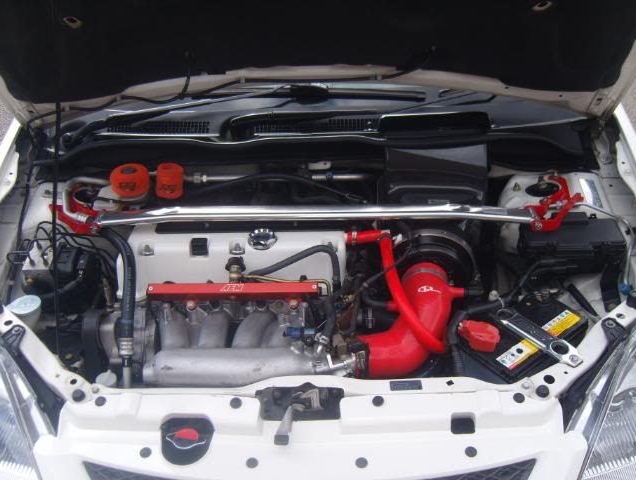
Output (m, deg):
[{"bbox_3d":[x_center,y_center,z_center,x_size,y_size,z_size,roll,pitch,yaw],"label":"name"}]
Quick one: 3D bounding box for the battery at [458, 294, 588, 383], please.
[{"bbox_3d":[0.403,0.259,1.327,0.238,0.215,0.129,-25,42,-31],"label":"battery"}]

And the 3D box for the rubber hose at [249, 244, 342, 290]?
[{"bbox_3d":[-0.045,0.063,1.298,0.190,0.085,0.070,0,35,0],"label":"rubber hose"}]

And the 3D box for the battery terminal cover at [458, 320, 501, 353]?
[{"bbox_3d":[0.312,0.181,1.232,0.073,0.048,0.046,17,38,23],"label":"battery terminal cover"}]

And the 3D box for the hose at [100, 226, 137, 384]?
[{"bbox_3d":[-0.425,0.138,1.344,0.100,0.200,0.290,0,35,0],"label":"hose"}]

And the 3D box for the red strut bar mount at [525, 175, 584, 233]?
[{"bbox_3d":[0.520,-0.081,1.448,0.146,0.060,0.240,0,35,0],"label":"red strut bar mount"}]

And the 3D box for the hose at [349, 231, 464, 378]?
[{"bbox_3d":[0.176,0.137,1.319,0.223,0.190,0.290,0,35,0],"label":"hose"}]

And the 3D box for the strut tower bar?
[{"bbox_3d":[0.000,-0.049,1.358,0.924,0.038,0.041,0,35,0],"label":"strut tower bar"}]

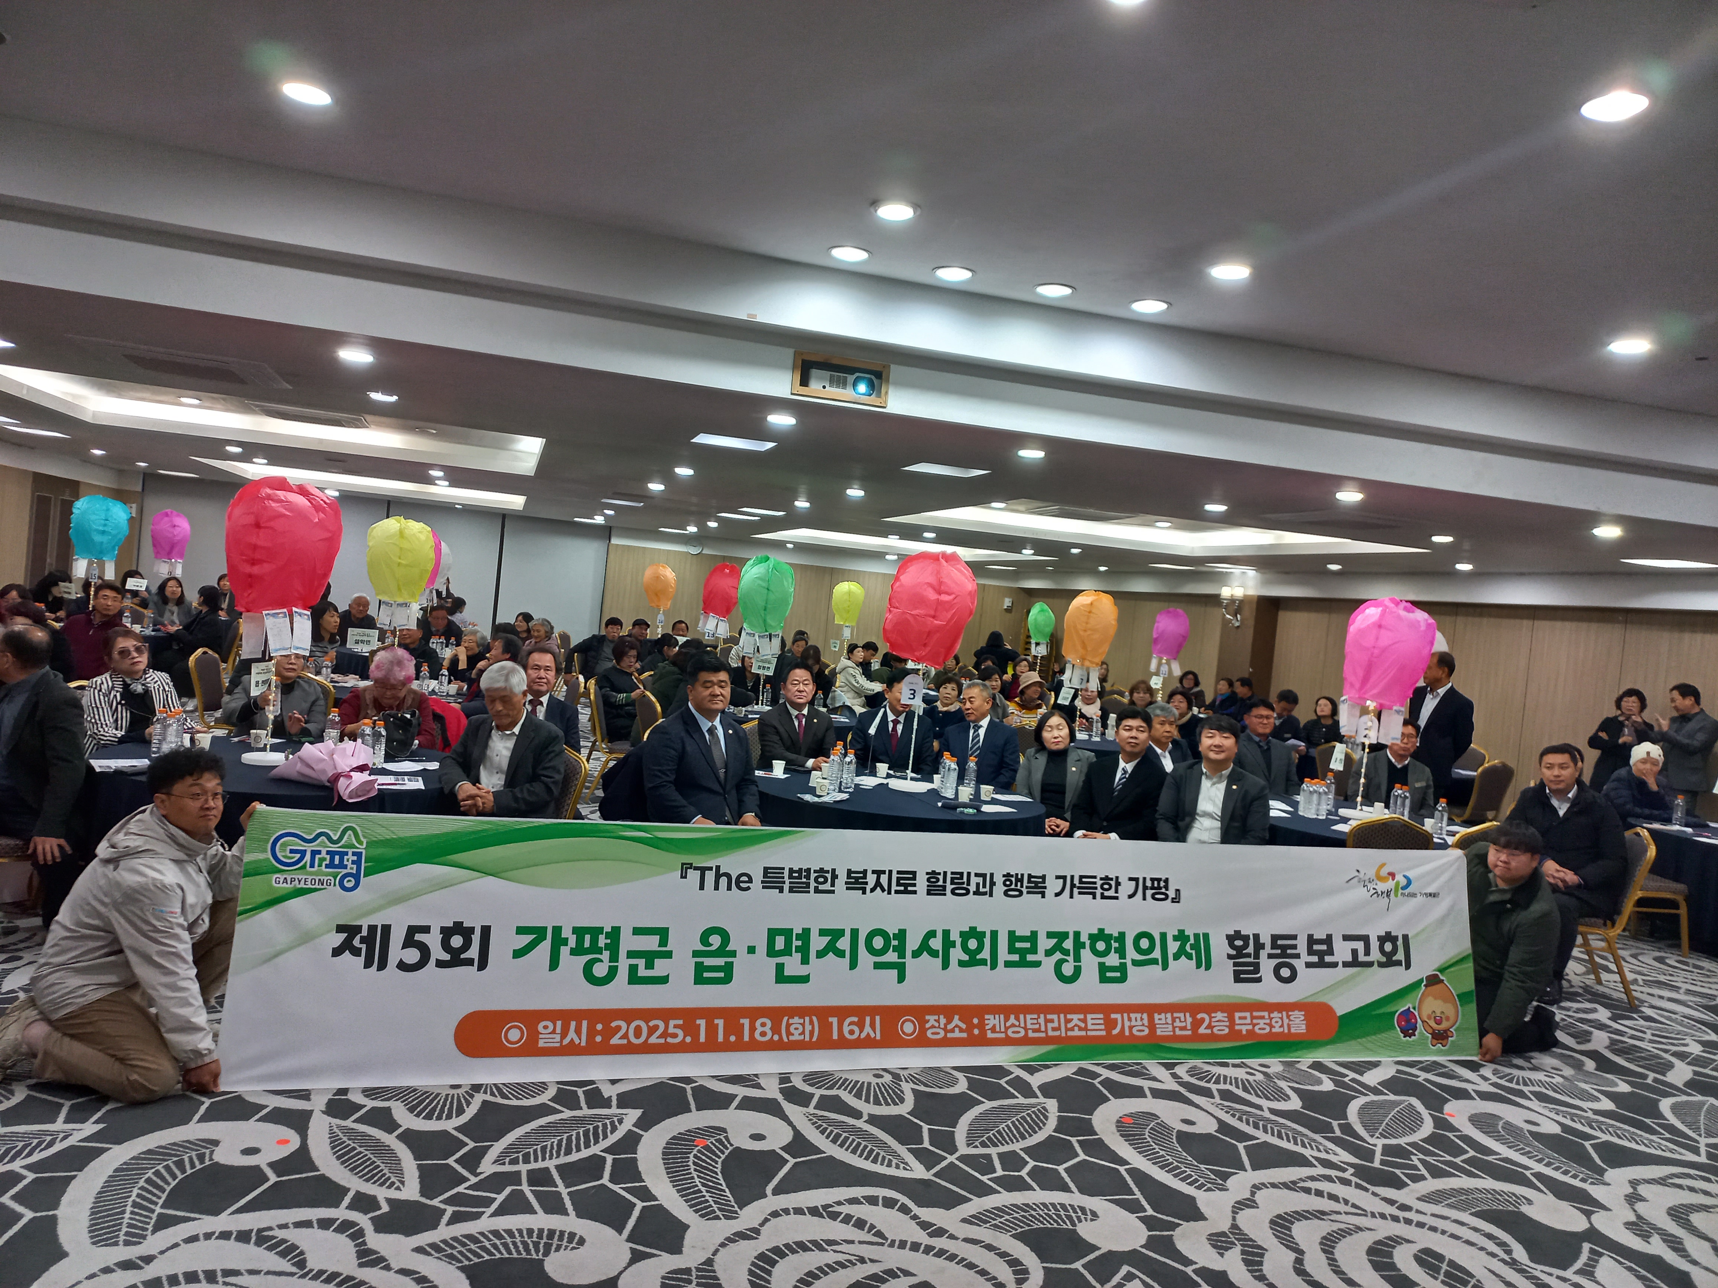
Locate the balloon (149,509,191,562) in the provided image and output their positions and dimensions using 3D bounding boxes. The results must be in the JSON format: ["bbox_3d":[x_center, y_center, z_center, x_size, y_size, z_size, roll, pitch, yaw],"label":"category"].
[{"bbox_3d":[-9.157,-1.446,16.500,0.510,0.650,0.510,5,2,-17],"label":"balloon"}]

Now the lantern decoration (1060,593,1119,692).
[{"bbox_3d":[2.090,-0.030,11.200,0.490,0.880,0.490,5,2,-17],"label":"lantern decoration"}]

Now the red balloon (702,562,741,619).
[{"bbox_3d":[-1.555,-0.611,14.200,0.460,0.630,0.460,8,2,-6],"label":"red balloon"}]

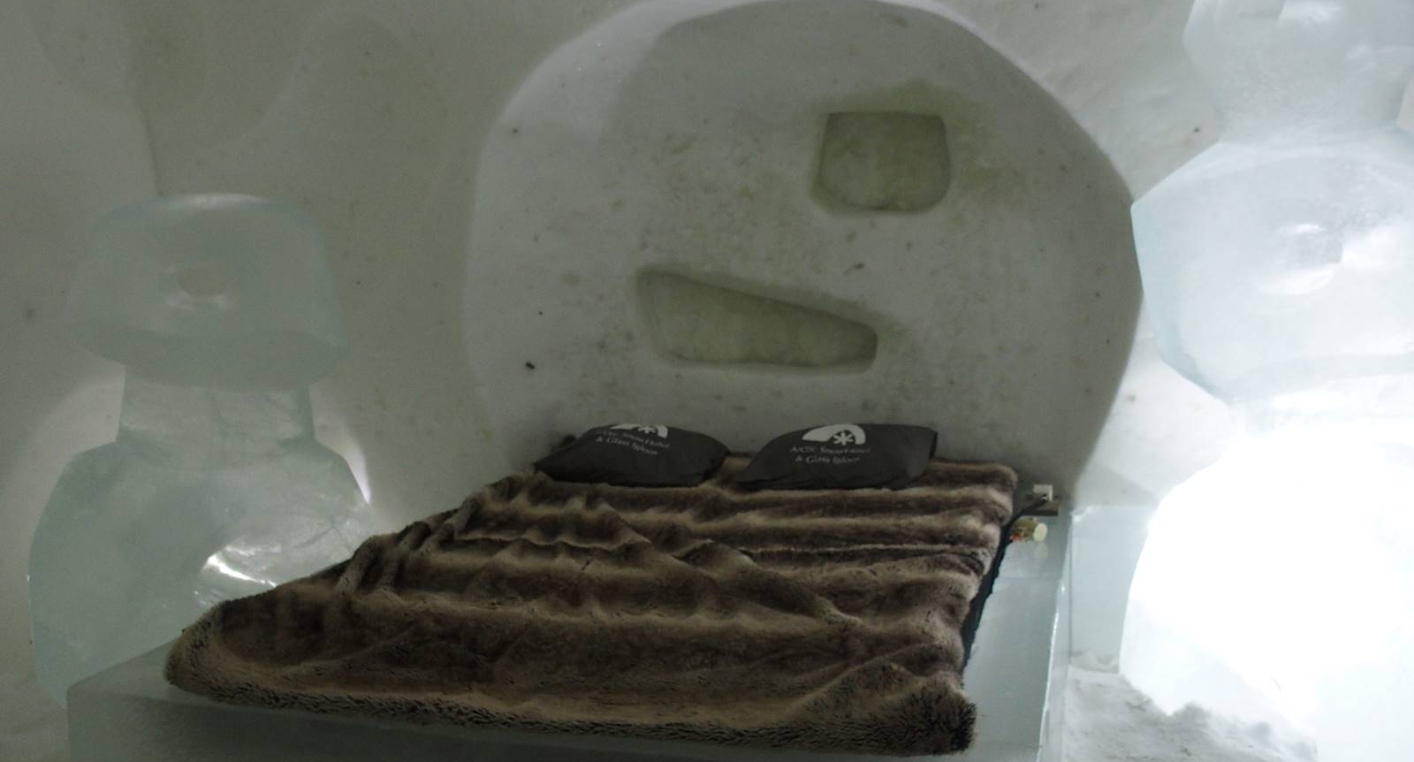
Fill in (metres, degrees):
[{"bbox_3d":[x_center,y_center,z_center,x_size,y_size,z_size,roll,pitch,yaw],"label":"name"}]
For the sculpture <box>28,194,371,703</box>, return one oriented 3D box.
[{"bbox_3d":[-1.804,0.214,4.088,1.120,1.727,0.880,-5,8,-11],"label":"sculpture"}]

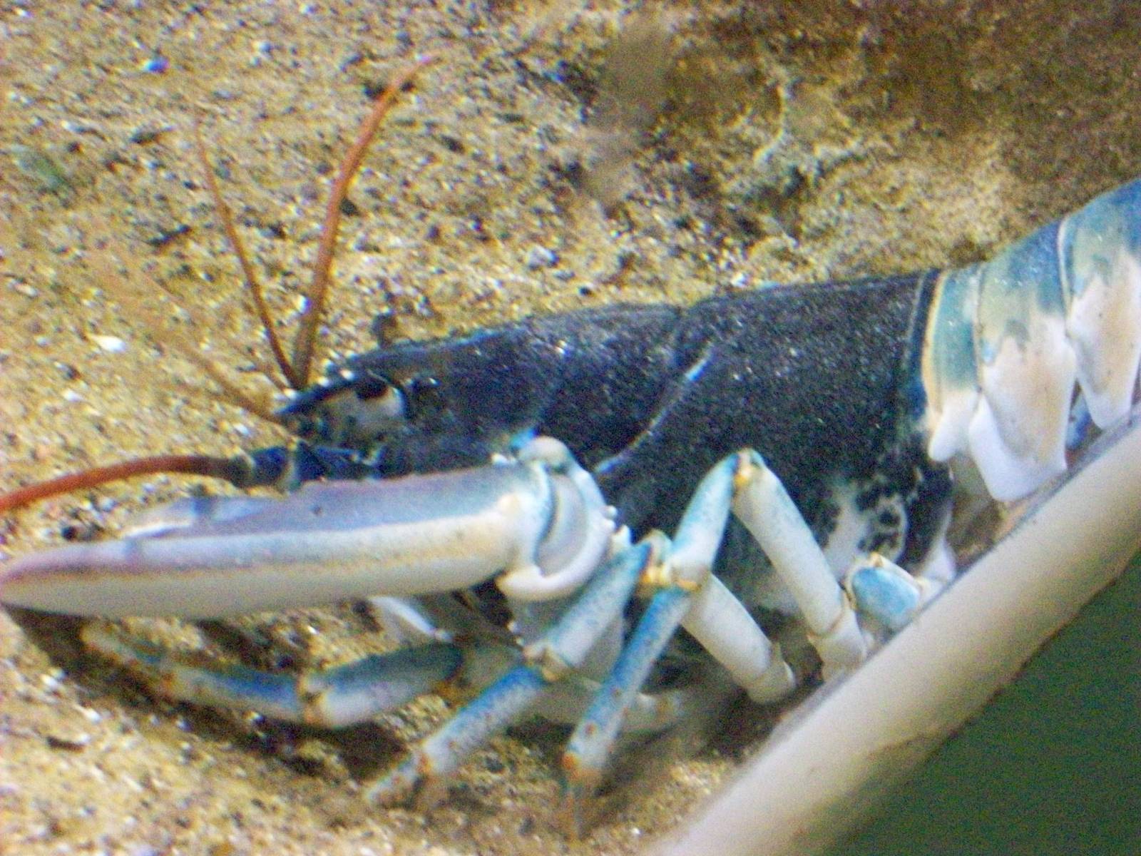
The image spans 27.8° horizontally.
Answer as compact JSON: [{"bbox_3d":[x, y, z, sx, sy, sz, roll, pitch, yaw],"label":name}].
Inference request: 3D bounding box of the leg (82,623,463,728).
[{"bbox_3d":[-0.071,0.056,0.524,0.091,0.014,0.029,3,35,13],"label":"leg"}]

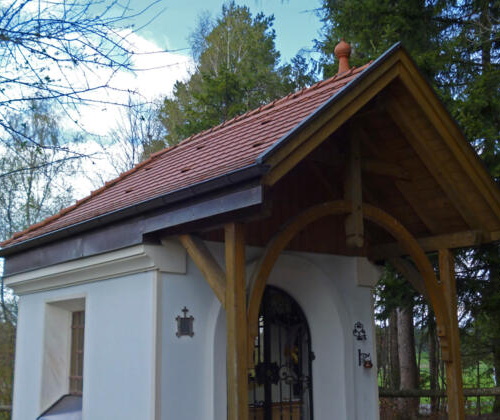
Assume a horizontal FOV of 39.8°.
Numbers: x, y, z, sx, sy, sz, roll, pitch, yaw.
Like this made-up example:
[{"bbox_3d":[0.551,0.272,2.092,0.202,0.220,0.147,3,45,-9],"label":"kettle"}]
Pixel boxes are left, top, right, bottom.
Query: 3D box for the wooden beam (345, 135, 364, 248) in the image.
[{"bbox_3d":[1.106,-0.247,7.413,0.125,1.337,0.125,8,-14,-38],"label":"wooden beam"}]

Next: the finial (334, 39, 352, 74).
[{"bbox_3d":[1.037,-1.714,7.711,0.181,0.434,0.181,-1,-11,0],"label":"finial"}]

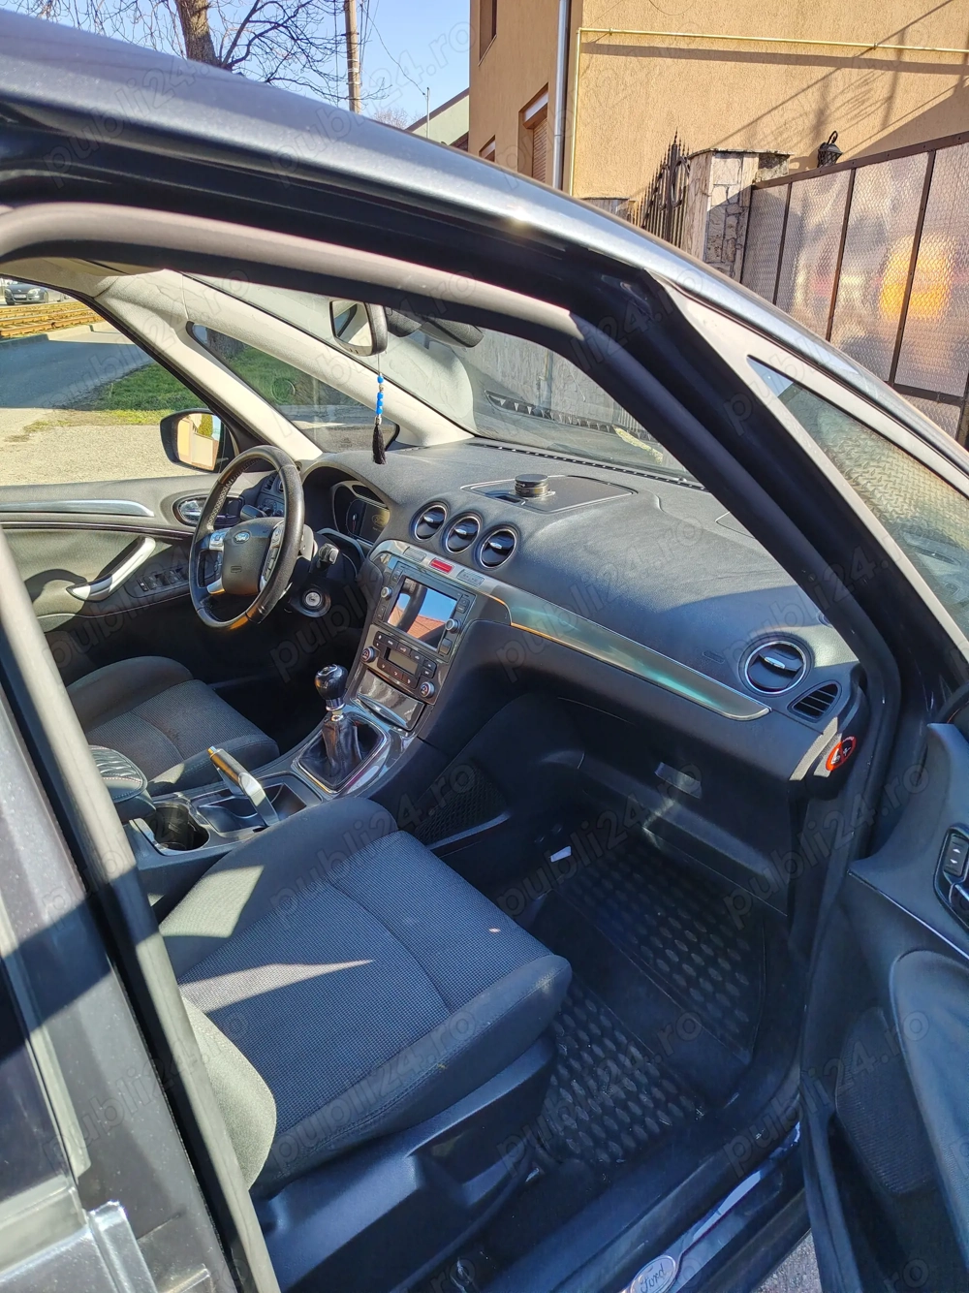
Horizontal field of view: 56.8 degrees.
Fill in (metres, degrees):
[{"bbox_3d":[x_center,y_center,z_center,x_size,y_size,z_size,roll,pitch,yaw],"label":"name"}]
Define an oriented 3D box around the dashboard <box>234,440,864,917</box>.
[{"bbox_3d":[0.114,-0.086,1.675,0.590,0.500,1.460,-16,27,-35],"label":"dashboard"}]

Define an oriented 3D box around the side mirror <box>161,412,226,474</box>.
[{"bbox_3d":[-0.691,-0.488,2.165,0.220,0.155,0.115,17,27,34],"label":"side mirror"}]

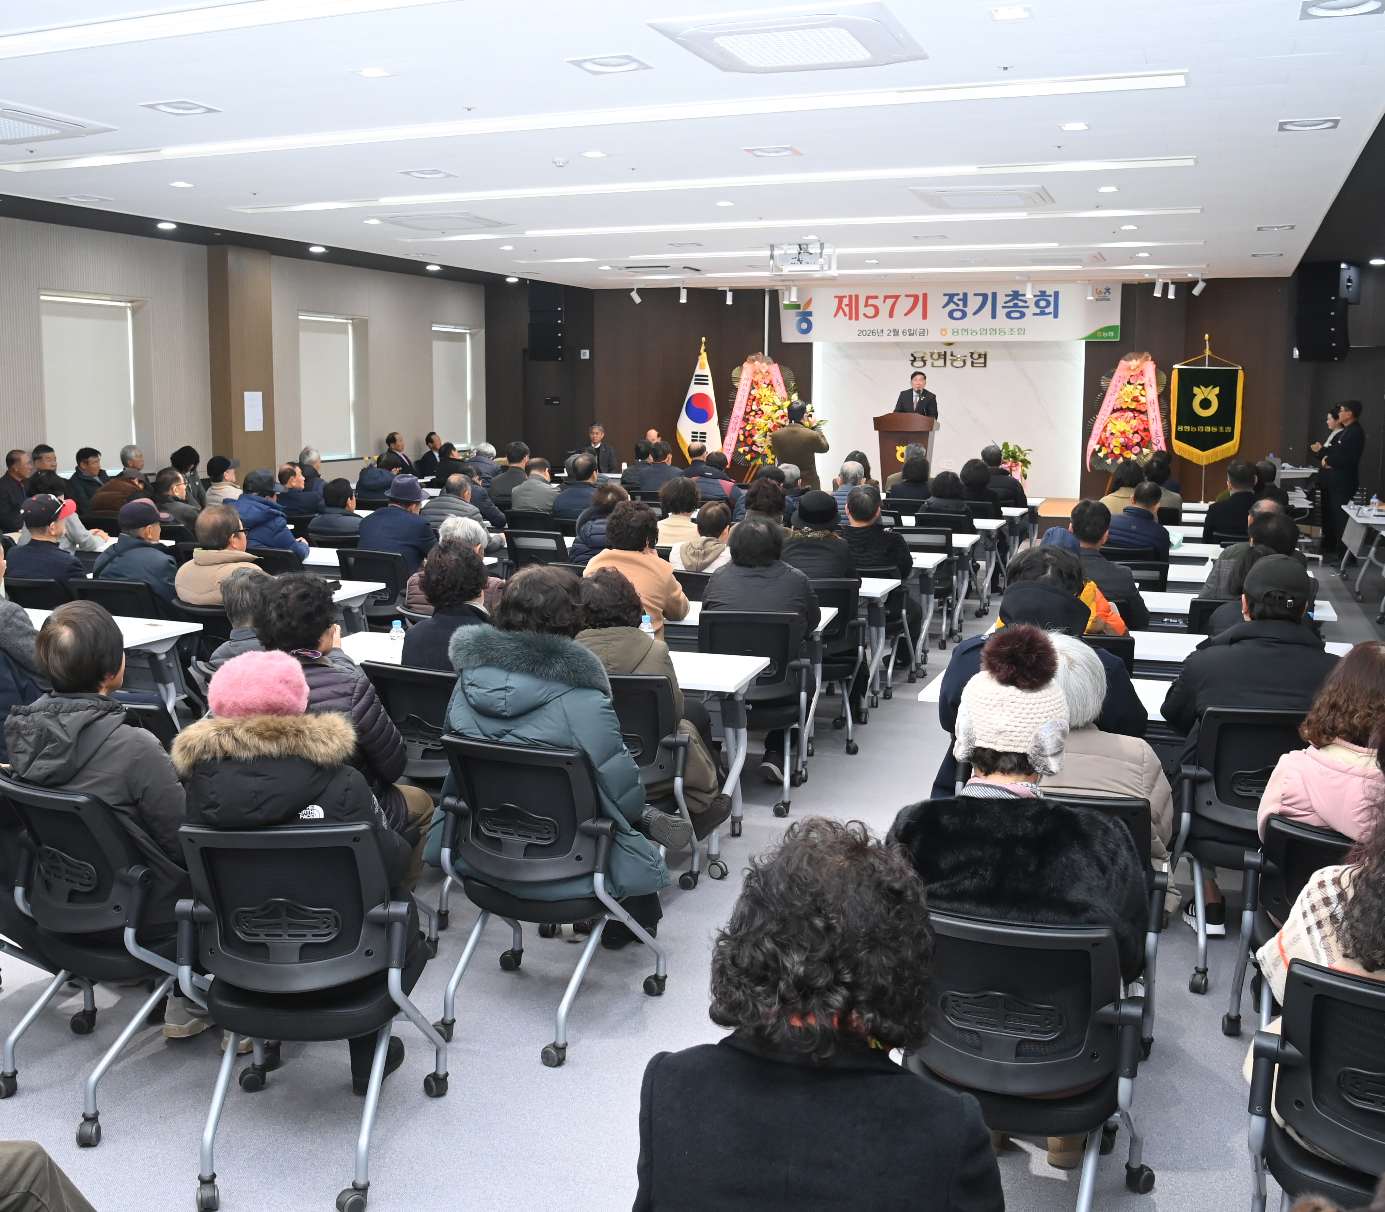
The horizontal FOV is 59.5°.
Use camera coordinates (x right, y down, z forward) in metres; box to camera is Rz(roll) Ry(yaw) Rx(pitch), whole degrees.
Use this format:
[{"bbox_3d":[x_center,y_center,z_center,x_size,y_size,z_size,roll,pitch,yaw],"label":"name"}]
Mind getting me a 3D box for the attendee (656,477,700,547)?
[{"bbox_3d":[-0.090,-0.190,7.697,0.460,1.250,0.750,5,11,23],"label":"attendee"}]

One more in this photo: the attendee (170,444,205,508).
[{"bbox_3d":[-4.498,-0.818,10.916,0.750,1.220,0.500,2,10,8],"label":"attendee"}]

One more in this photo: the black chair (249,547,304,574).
[{"bbox_3d":[-2.397,0.065,7.189,0.550,0.860,0.570,6,11,24],"label":"black chair"}]

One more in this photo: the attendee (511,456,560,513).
[{"bbox_3d":[-1.140,-0.552,9.645,0.480,1.260,0.720,6,11,24],"label":"attendee"}]

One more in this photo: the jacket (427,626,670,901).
[{"bbox_3d":[-0.397,0.437,3.520,0.570,0.830,0.520,6,11,25],"label":"jacket"}]

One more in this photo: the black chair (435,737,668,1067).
[{"bbox_3d":[-0.414,0.771,3.453,0.550,0.840,0.570,4,10,20],"label":"black chair"}]

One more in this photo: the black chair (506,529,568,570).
[{"bbox_3d":[-1.024,-0.102,8.276,0.550,0.860,0.570,4,10,15],"label":"black chair"}]

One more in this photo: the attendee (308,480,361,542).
[{"bbox_3d":[-2.085,-0.215,7.552,0.500,1.200,0.680,5,11,22],"label":"attendee"}]

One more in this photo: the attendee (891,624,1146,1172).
[{"bbox_3d":[0.658,0.691,2.579,0.540,1.360,0.750,3,10,13],"label":"attendee"}]

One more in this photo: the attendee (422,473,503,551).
[{"bbox_3d":[-1.577,-0.291,8.281,0.580,1.200,0.820,6,12,28],"label":"attendee"}]

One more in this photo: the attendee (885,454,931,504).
[{"bbox_3d":[1.888,-0.660,10.261,0.470,1.200,0.680,5,11,22],"label":"attendee"}]

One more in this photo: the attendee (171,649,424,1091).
[{"bbox_3d":[-0.911,0.670,3.042,0.600,1.180,0.720,1,10,-1],"label":"attendee"}]

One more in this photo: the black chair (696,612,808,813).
[{"bbox_3d":[0.276,0.415,5.405,0.570,0.880,0.560,2,10,7],"label":"black chair"}]

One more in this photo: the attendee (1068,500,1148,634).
[{"bbox_3d":[1.968,0.106,6.034,0.540,1.290,0.800,5,11,25],"label":"attendee"}]

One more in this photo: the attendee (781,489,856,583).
[{"bbox_3d":[0.740,0.017,6.488,0.540,1.300,0.780,5,11,23],"label":"attendee"}]

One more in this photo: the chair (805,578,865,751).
[{"bbox_3d":[0.629,0.260,6.419,0.550,0.860,0.570,0,10,-9],"label":"chair"}]

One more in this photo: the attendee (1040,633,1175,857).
[{"bbox_3d":[1.022,0.618,3.256,0.520,1.210,0.680,5,11,22],"label":"attendee"}]

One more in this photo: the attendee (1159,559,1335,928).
[{"bbox_3d":[1.868,0.490,3.986,0.580,1.280,0.800,5,11,23],"label":"attendee"}]

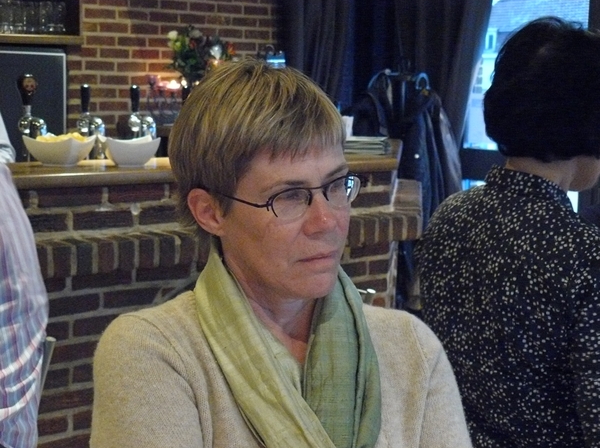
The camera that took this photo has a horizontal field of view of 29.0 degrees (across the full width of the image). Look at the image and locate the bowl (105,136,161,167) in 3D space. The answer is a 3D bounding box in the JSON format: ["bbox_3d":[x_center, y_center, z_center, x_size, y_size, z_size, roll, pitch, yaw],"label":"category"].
[{"bbox_3d":[-0.518,-0.222,3.550,0.162,0.088,0.162,-1,7,-18],"label":"bowl"}]

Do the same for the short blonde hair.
[{"bbox_3d":[-0.045,-0.084,1.287,0.176,0.188,0.205,-15,20,-35],"label":"short blonde hair"}]

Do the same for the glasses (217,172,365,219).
[{"bbox_3d":[-0.023,-0.036,1.271,0.135,0.044,0.145,-15,20,-35],"label":"glasses"}]

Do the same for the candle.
[{"bbox_3d":[-0.675,-0.739,6.200,0.070,0.066,0.070,1,7,0],"label":"candle"}]

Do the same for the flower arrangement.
[{"bbox_3d":[-0.527,-0.871,6.150,0.350,0.360,0.320,-4,9,-37],"label":"flower arrangement"}]

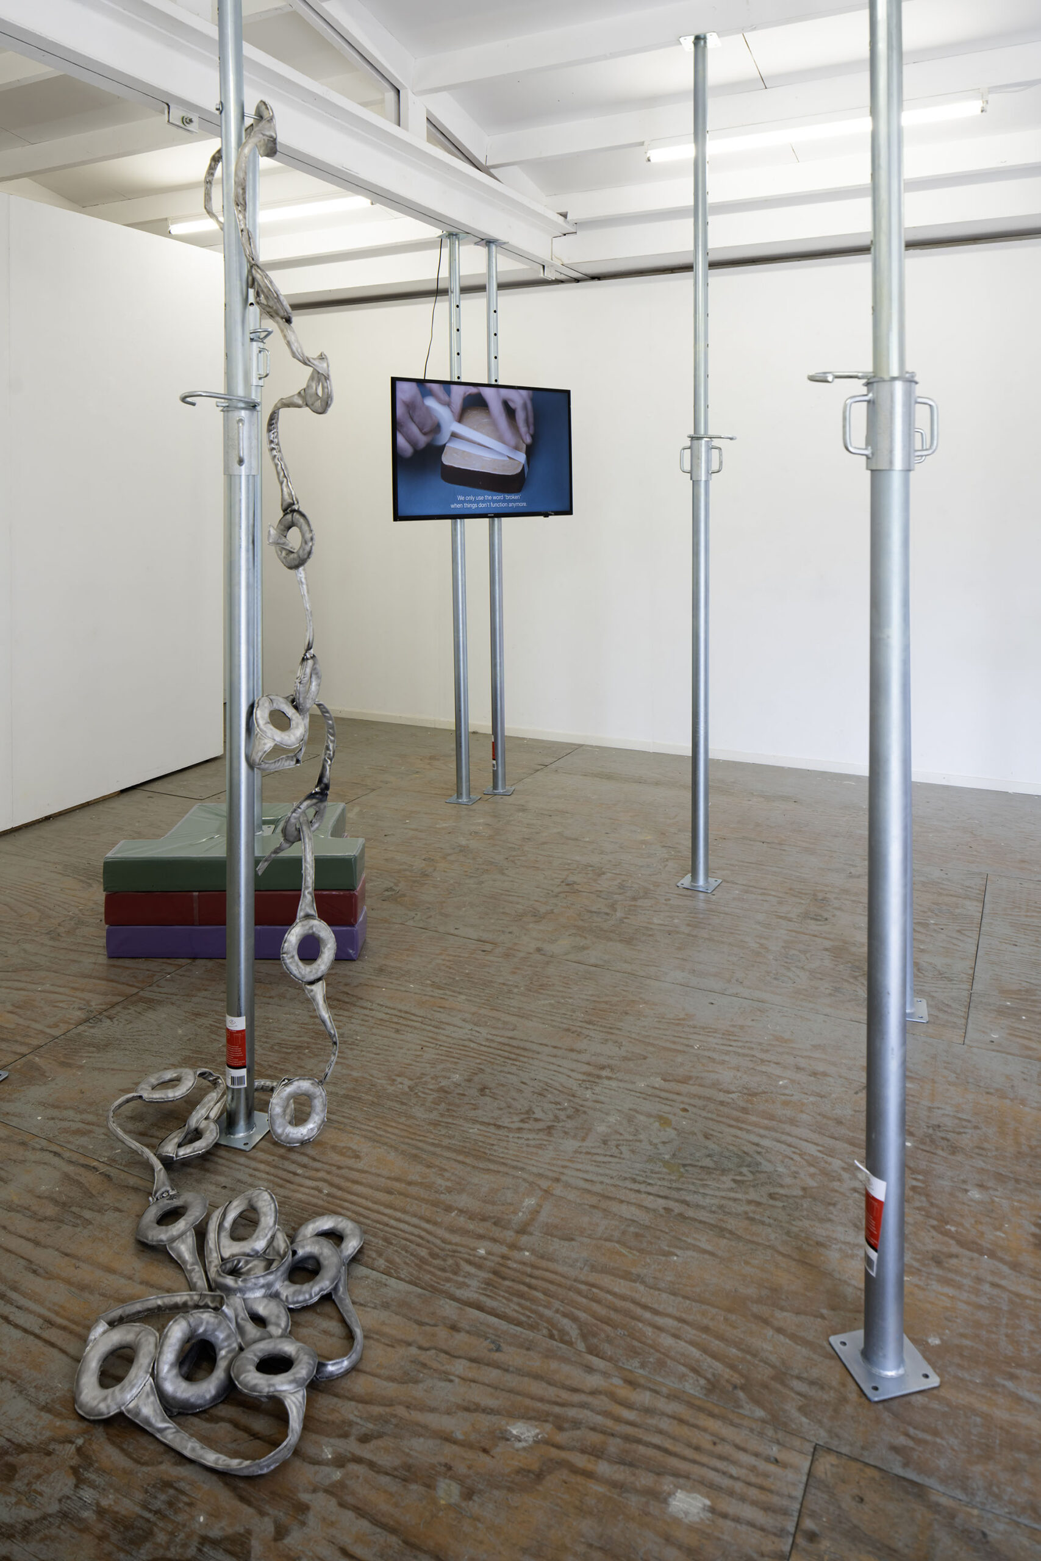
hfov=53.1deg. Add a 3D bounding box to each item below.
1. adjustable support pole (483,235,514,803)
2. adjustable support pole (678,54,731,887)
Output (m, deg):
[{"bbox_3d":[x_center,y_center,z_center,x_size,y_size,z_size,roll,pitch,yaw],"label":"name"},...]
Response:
[{"bbox_3d":[-0.106,-1.134,4.500,0.130,2.390,0.130,-1,1,12],"label":"adjustable support pole"},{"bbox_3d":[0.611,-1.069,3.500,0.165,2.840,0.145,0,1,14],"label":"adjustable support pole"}]

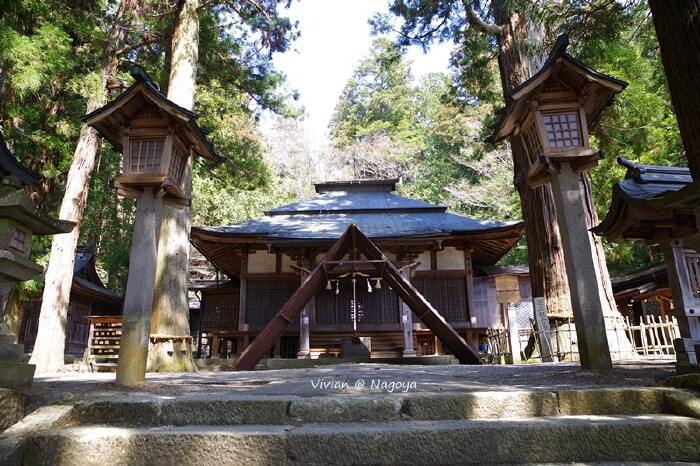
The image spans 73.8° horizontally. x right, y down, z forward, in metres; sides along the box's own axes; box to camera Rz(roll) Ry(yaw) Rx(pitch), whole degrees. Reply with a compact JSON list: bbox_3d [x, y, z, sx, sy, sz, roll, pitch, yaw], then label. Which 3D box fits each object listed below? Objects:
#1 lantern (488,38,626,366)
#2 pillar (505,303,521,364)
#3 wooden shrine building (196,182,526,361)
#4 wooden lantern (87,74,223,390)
[{"bbox_3d":[2.361,-0.326,4.996,1.230,3.400,1.050,-3,-15,3],"label":"lantern"},{"bbox_3d":[3.364,2.040,9.481,0.190,1.240,0.190,-1,-15,0],"label":"pillar"},{"bbox_3d":[0.268,1.101,18.132,10.800,7.450,9.600,-1,-15,0],"label":"wooden shrine building"},{"bbox_3d":[-2.262,-0.108,5.215,1.230,3.340,1.050,-1,-15,0],"label":"wooden lantern"}]

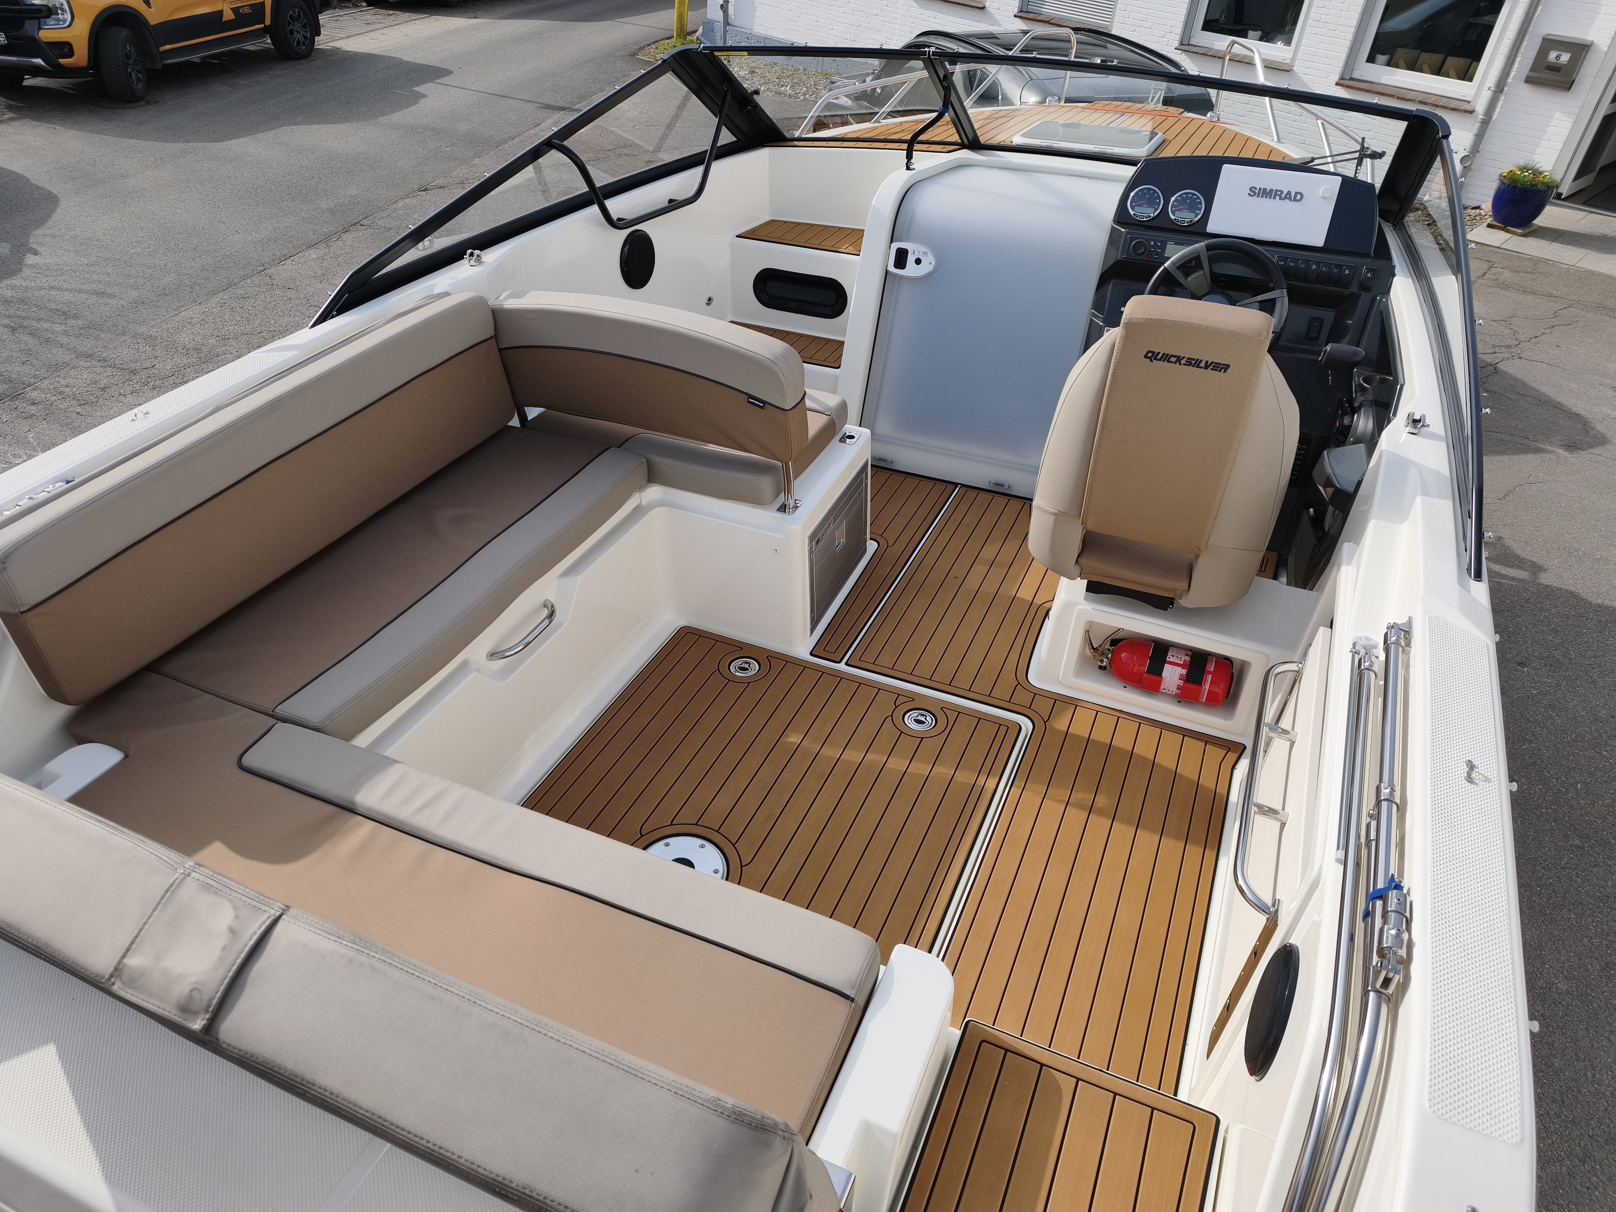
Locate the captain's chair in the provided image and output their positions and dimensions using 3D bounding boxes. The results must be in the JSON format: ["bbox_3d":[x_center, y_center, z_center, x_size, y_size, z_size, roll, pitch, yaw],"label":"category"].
[{"bbox_3d":[0.840,-0.431,2.451,0.530,0.700,0.560,15,38,19],"label":"captain's chair"}]

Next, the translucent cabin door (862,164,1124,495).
[{"bbox_3d":[0.557,-0.856,3.388,0.650,0.820,0.460,15,38,19],"label":"translucent cabin door"}]

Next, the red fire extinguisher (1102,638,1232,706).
[{"bbox_3d":[0.837,0.151,2.535,0.315,0.120,0.120,11,3,18],"label":"red fire extinguisher"}]

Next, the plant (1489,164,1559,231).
[{"bbox_3d":[6.447,-3.722,9.707,0.480,0.520,0.480,30,44,29],"label":"plant"}]

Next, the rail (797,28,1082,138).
[{"bbox_3d":[0.501,-2.038,4.209,1.420,0.290,0.210,-24,42,-30],"label":"rail"}]

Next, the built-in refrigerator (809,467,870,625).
[{"bbox_3d":[0.035,-0.168,2.820,0.120,0.320,0.405,15,38,19],"label":"built-in refrigerator"}]

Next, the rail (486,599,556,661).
[{"bbox_3d":[-0.594,0.053,2.285,0.055,0.030,0.215,15,38,19],"label":"rail"}]

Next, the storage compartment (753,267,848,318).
[{"bbox_3d":[-0.007,-1.081,3.666,0.355,0.145,0.090,15,38,19],"label":"storage compartment"}]

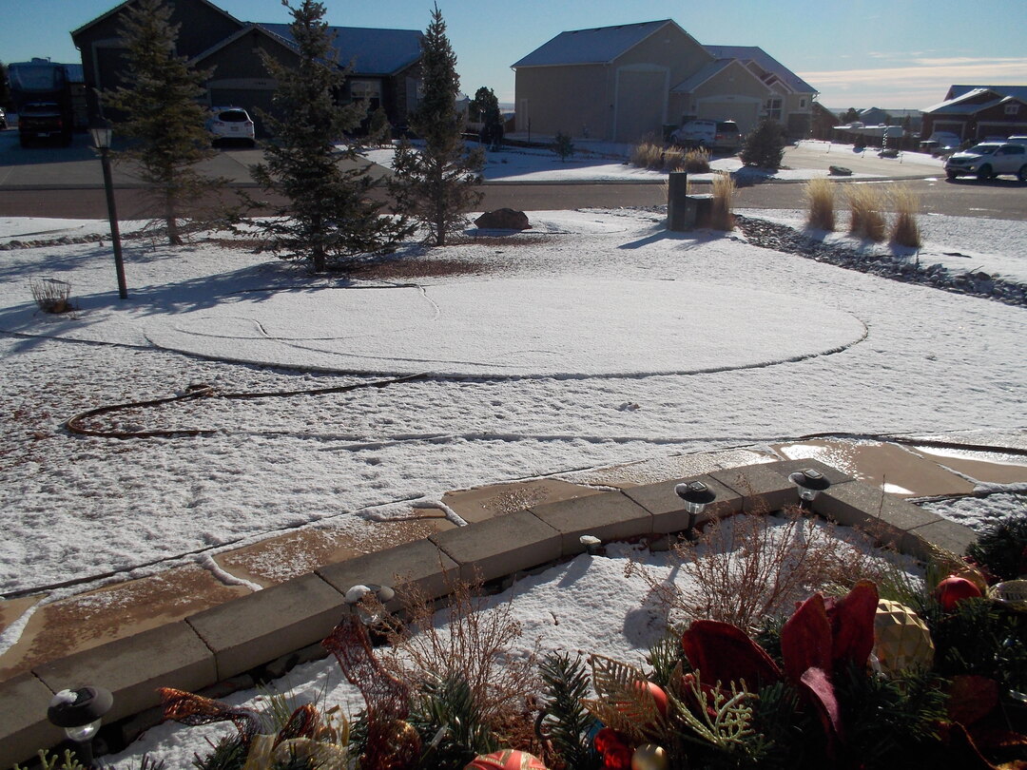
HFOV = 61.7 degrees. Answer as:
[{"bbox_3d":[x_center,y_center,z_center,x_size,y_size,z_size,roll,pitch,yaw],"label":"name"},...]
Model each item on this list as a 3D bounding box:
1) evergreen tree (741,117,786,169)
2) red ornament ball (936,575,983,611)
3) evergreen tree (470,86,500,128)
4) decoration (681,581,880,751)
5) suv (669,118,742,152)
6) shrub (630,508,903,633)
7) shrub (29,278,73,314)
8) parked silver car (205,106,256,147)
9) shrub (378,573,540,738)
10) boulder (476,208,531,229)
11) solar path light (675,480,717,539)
[{"bbox_3d":[10.189,-9.875,35.105,1.800,2.000,1.800,1,18,0],"label":"evergreen tree"},{"bbox_3d":[0.638,0.304,1.230,0.062,0.062,0.062,0,19,0],"label":"red ornament ball"},{"bbox_3d":[-1.797,-17.682,55.176,2.000,3.100,2.000,1,18,0],"label":"evergreen tree"},{"bbox_3d":[0.338,0.354,1.090,0.230,0.190,0.160,6,19,16],"label":"decoration"},{"bbox_3d":[11.182,-14.743,50.428,1.900,1.740,4.850,-9,20,-25],"label":"suv"},{"bbox_3d":[0.737,0.535,2.535,0.750,0.420,0.600,1,18,0],"label":"shrub"},{"bbox_3d":[-4.425,-0.892,8.216,0.390,0.330,0.380,1,18,0],"label":"shrub"},{"bbox_3d":[-12.927,-11.701,38.924,1.820,1.660,4.400,-8,20,-25],"label":"parked silver car"},{"bbox_3d":[-0.137,0.707,2.240,0.400,0.420,0.370,0,19,0],"label":"shrub"},{"bbox_3d":[-0.233,-3.623,18.612,1.200,0.440,0.800,0,19,0],"label":"boulder"},{"bbox_3d":[0.667,0.457,3.145,0.150,0.225,0.150,1,18,0],"label":"solar path light"}]

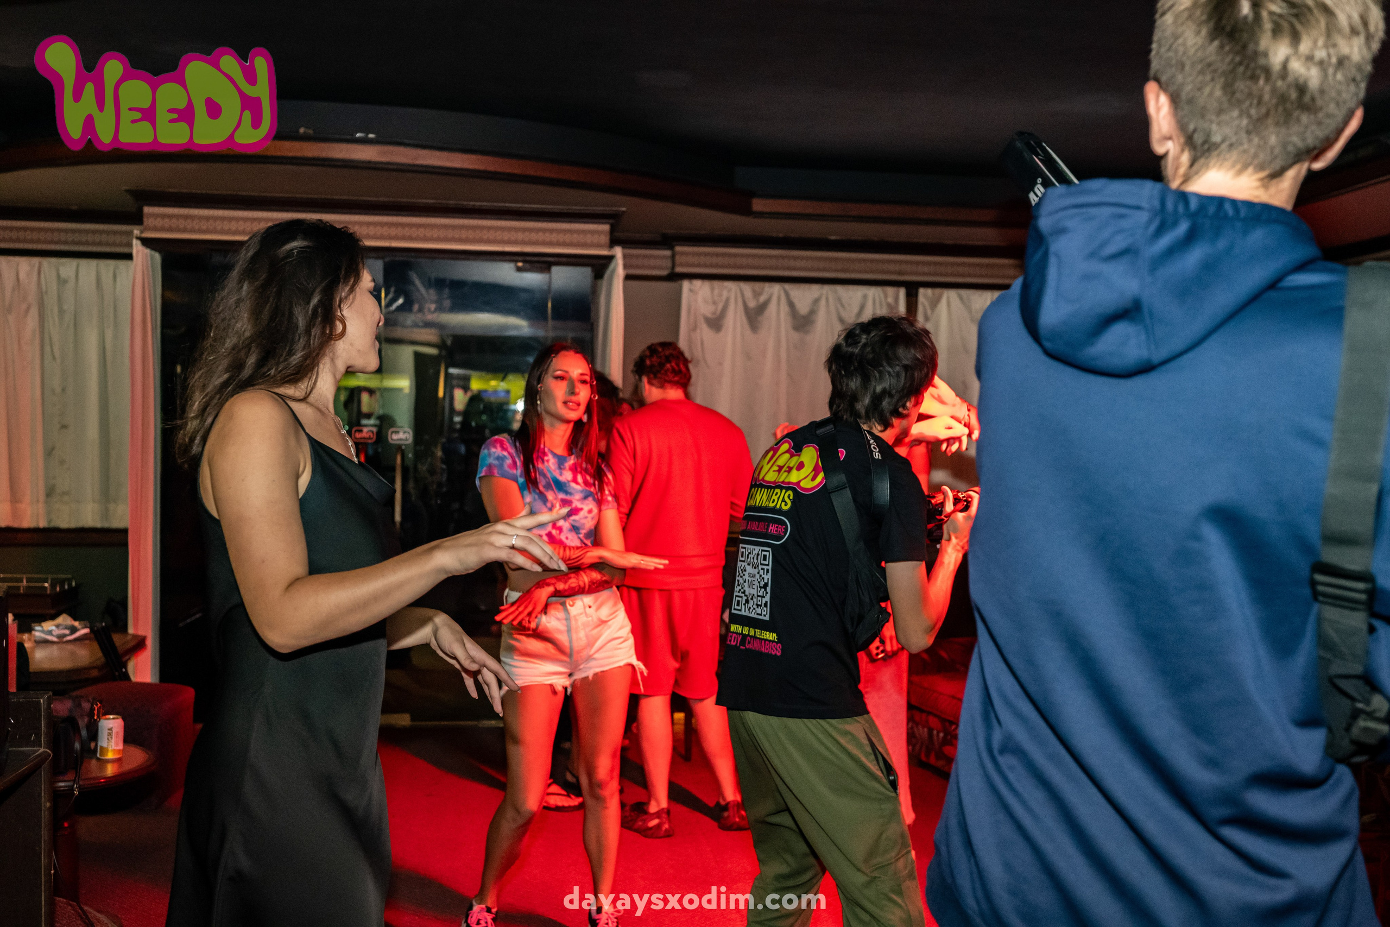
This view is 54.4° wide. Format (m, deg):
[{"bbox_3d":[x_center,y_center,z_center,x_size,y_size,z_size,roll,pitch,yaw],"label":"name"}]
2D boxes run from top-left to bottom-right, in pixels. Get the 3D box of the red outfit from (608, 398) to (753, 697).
[{"bbox_3d":[-0.049,0.302,4.920,0.530,1.080,0.370,0,2,-20],"label":"red outfit"}]

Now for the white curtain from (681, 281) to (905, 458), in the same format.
[{"bbox_3d":[0.493,-0.316,6.850,1.170,1.240,0.100,1,2,-8],"label":"white curtain"}]

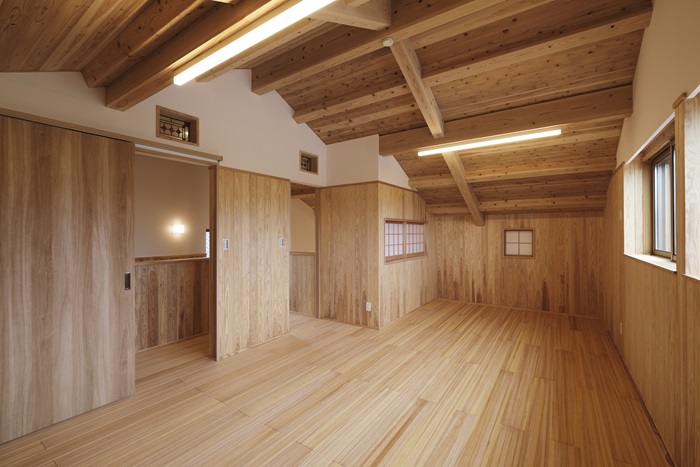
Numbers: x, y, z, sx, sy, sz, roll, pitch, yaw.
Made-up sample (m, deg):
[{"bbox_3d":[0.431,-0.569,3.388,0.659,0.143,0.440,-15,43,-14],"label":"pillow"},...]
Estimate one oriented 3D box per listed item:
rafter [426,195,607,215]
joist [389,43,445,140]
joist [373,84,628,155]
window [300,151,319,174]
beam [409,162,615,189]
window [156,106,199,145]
[{"bbox_3d":[2.523,-0.461,4.836,2.545,0.115,0.120,1,-23,35],"label":"rafter"},{"bbox_3d":[0.760,-1.480,3.062,0.126,0.182,1.372,1,-21,35],"label":"joist"},{"bbox_3d":[1.500,-1.209,3.357,2.545,0.259,0.120,1,1,35],"label":"joist"},{"bbox_3d":[-0.623,-1.023,4.284,0.090,0.288,0.393,1,1,35],"label":"window"},{"bbox_3d":[2.036,-0.814,4.132,2.545,0.115,0.120,1,-23,35],"label":"beam"},{"bbox_3d":[-1.658,-1.008,2.800,0.090,0.287,0.389,1,1,35],"label":"window"}]

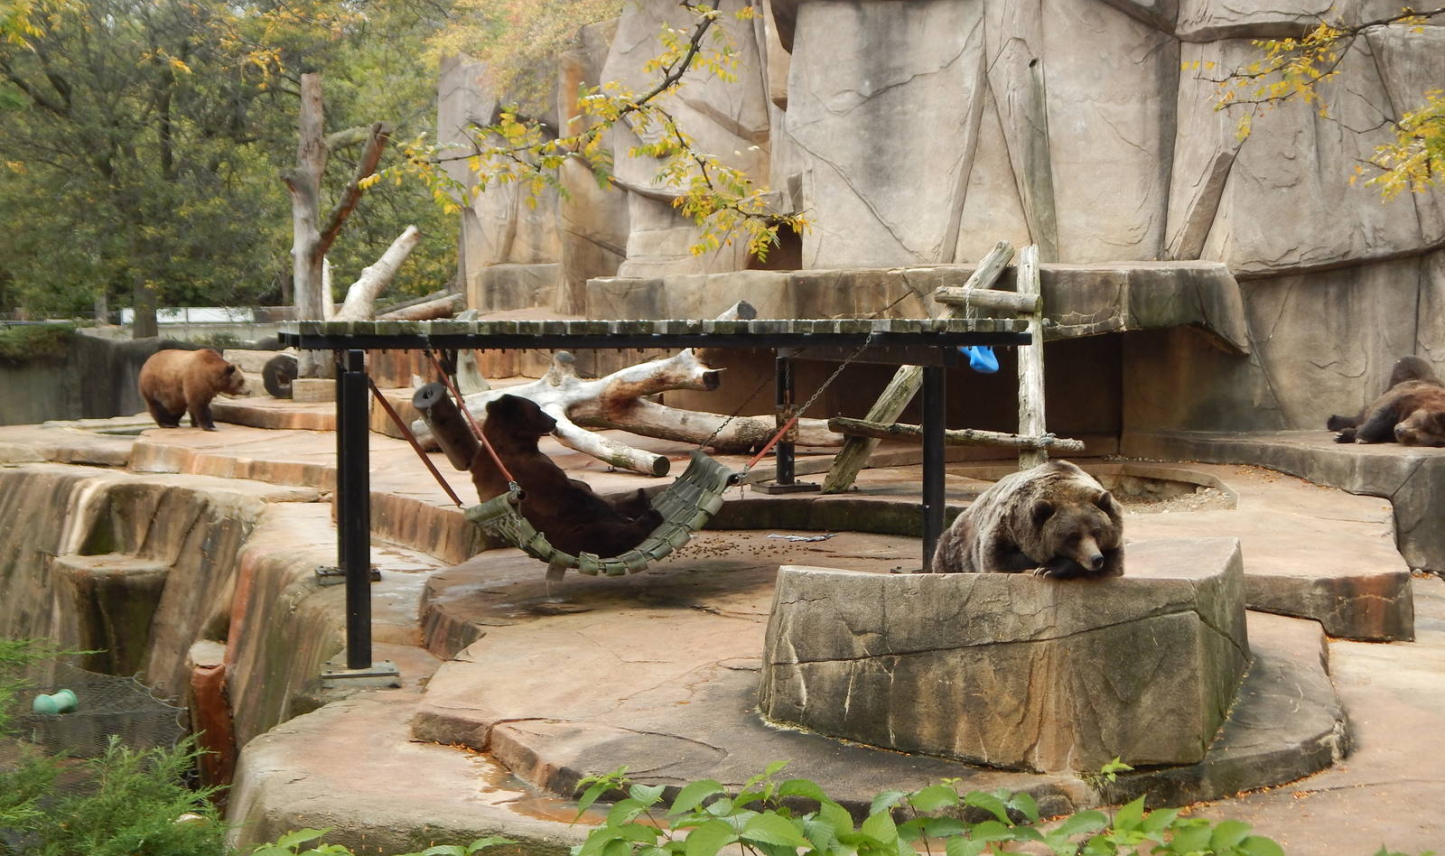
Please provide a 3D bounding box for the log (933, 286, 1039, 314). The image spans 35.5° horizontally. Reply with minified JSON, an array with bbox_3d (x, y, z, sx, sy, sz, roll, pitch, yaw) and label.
[{"bbox_3d":[1.988,-0.966,17.000,0.830,0.140,0.130,5,3,11],"label":"log"}]

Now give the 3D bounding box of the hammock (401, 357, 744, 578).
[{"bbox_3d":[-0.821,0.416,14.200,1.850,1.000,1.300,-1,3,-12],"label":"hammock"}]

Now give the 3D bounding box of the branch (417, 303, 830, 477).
[{"bbox_3d":[-0.852,-0.312,18.600,3.500,1.400,1.900,0,3,-6],"label":"branch"}]

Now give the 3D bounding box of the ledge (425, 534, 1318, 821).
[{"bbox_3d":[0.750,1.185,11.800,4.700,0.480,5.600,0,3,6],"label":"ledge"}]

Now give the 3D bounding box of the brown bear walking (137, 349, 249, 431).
[{"bbox_3d":[-6.100,-0.449,26.000,1.450,0.950,0.600,1,3,30],"label":"brown bear walking"}]

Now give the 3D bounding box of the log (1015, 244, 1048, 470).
[{"bbox_3d":[2.540,-0.557,18.600,0.220,2.135,0.220,-1,-22,6],"label":"log"}]

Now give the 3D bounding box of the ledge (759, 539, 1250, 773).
[{"bbox_3d":[1.327,0.970,10.364,1.950,0.760,1.950,1,3,21],"label":"ledge"}]

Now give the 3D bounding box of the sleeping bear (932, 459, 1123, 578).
[{"bbox_3d":[1.338,0.422,10.100,0.720,0.620,1.250,-1,3,-20],"label":"sleeping bear"}]

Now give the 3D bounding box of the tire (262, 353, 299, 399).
[{"bbox_3d":[-6.242,-0.731,32.301,0.630,0.630,0.220,-1,3,-27],"label":"tire"}]

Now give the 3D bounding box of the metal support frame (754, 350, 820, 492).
[{"bbox_3d":[0.500,-0.055,17.900,0.460,1.150,0.460,-1,3,-14],"label":"metal support frame"}]

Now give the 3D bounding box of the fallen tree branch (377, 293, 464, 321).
[{"bbox_3d":[-3.604,-1.440,27.000,1.200,0.360,0.500,-1,3,-12],"label":"fallen tree branch"}]

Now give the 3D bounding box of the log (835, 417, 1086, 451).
[{"bbox_3d":[1.891,0.055,18.200,2.070,0.140,0.140,5,3,0],"label":"log"}]

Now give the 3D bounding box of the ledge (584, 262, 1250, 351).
[{"bbox_3d":[2.000,-1.235,22.700,6.700,0.820,1.800,0,3,15],"label":"ledge"}]

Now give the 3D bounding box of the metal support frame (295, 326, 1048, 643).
[{"bbox_3d":[-0.690,0.279,14.710,4.200,1.930,4.200,-1,3,-12],"label":"metal support frame"}]

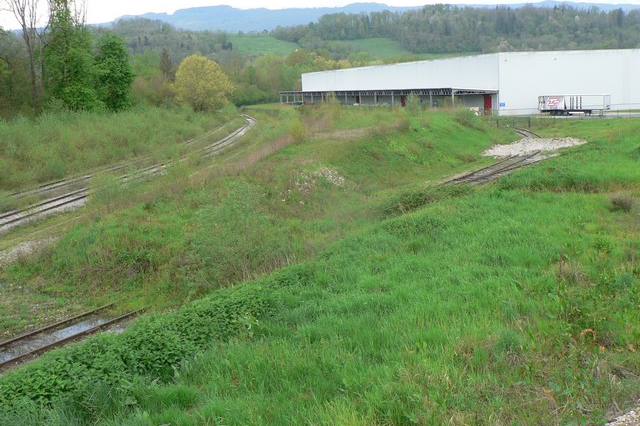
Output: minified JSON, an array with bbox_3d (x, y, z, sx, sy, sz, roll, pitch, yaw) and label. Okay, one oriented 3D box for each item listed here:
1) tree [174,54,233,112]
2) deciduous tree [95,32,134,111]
[{"bbox_3d":[-32.707,-36.357,218.000,16.283,16.845,16.283,-2,9,0],"label":"tree"},{"bbox_3d":[-47.637,-32.453,180.000,9.272,19.240,9.272,-2,9,0],"label":"deciduous tree"}]

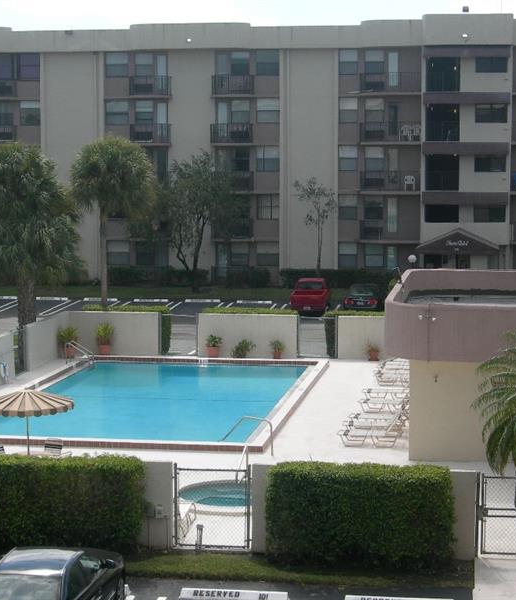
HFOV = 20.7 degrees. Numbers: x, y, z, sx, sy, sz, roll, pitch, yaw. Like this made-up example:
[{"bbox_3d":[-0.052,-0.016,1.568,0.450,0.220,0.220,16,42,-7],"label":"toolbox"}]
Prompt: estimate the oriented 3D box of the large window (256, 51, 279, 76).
[{"bbox_3d":[0.589,-13.362,79.598,1.283,1.444,0.148,1,6,9],"label":"large window"}]

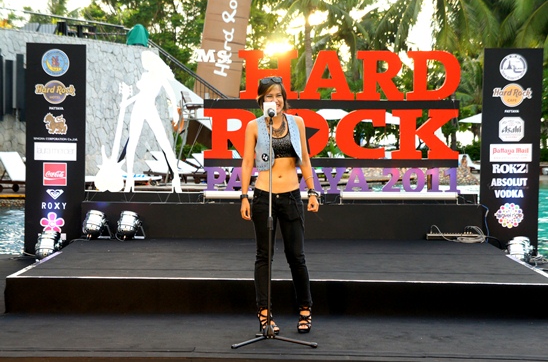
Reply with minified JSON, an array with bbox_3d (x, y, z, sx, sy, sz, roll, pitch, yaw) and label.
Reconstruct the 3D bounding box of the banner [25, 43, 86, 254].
[{"bbox_3d":[-2.536,-0.362,14.450,0.710,2.440,0.100,1,2,-14],"label":"banner"}]

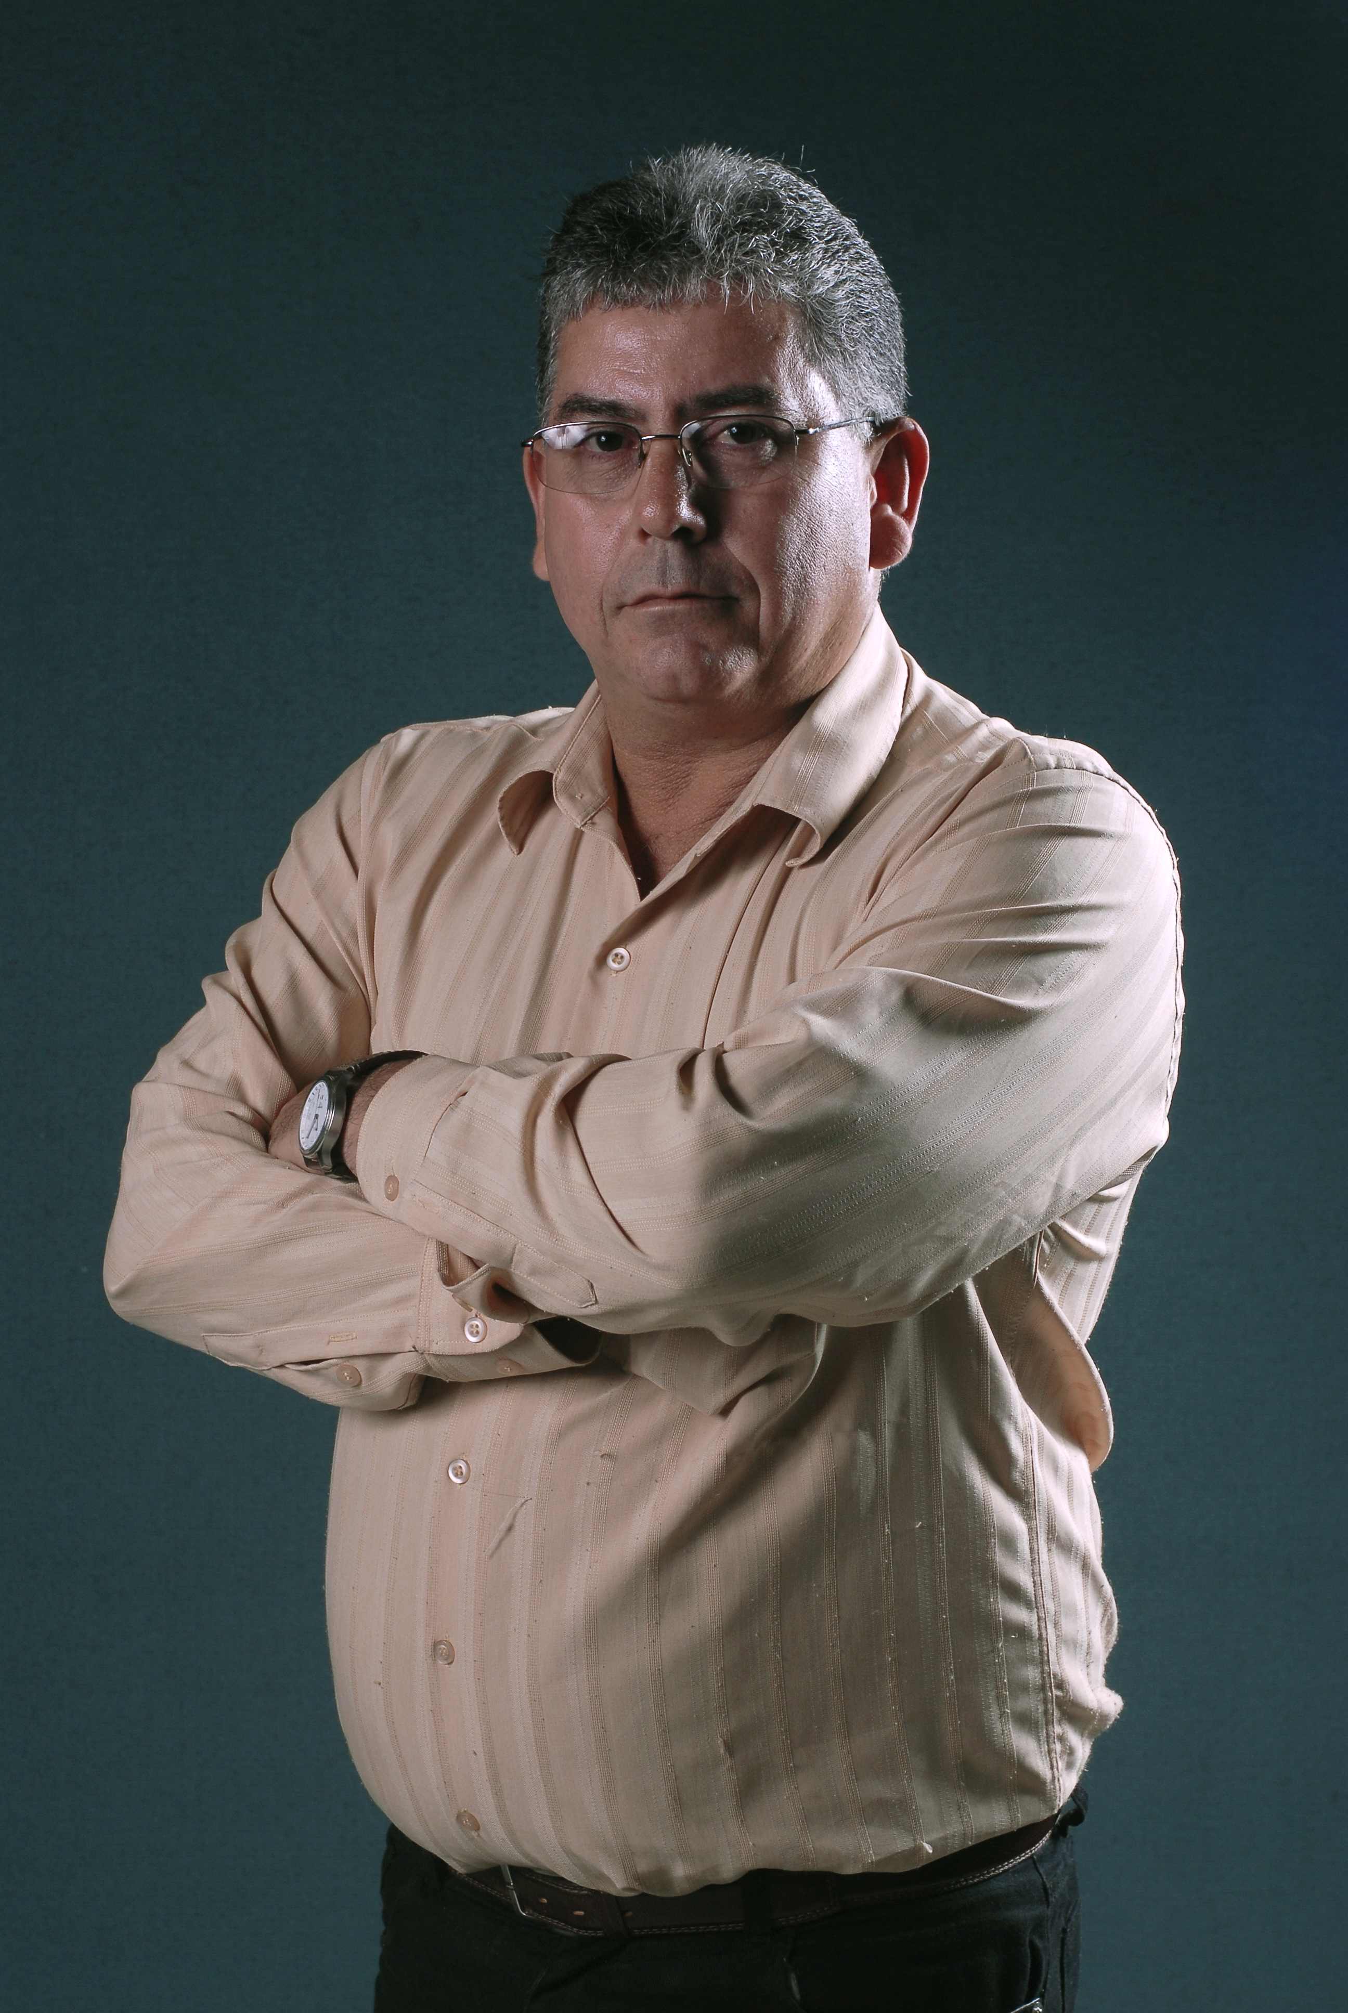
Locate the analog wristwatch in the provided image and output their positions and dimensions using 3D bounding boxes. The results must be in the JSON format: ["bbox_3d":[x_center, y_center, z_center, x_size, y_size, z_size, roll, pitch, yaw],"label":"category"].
[{"bbox_3d":[-0.132,0.051,1.861,0.055,0.063,0.040,14,0,-21],"label":"analog wristwatch"}]

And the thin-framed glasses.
[{"bbox_3d":[0.016,-0.256,1.952,0.142,0.041,0.140,0,11,18],"label":"thin-framed glasses"}]

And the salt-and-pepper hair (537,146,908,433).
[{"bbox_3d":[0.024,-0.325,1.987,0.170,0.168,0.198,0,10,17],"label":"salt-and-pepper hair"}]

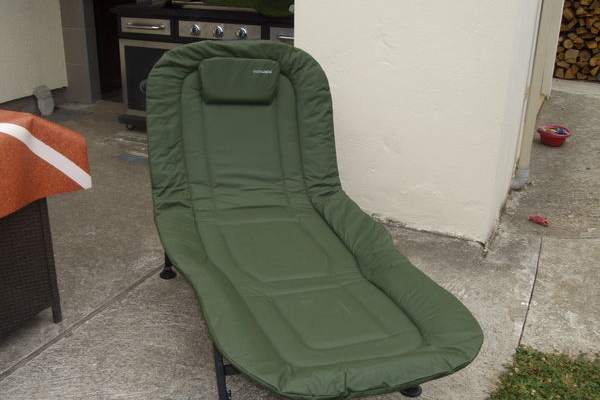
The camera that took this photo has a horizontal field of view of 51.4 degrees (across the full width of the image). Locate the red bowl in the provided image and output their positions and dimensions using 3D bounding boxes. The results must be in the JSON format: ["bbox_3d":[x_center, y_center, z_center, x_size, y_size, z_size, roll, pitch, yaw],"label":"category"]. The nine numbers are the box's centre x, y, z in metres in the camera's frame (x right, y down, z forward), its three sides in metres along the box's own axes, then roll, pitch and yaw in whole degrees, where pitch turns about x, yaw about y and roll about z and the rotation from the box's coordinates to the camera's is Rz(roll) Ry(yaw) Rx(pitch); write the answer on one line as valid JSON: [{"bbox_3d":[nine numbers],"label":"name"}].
[{"bbox_3d":[1.977,-0.484,4.835,0.257,0.115,0.257,1,19,0],"label":"red bowl"}]

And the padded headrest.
[{"bbox_3d":[-0.235,-0.469,2.460,0.312,0.172,0.080,-2,-10,-9],"label":"padded headrest"}]

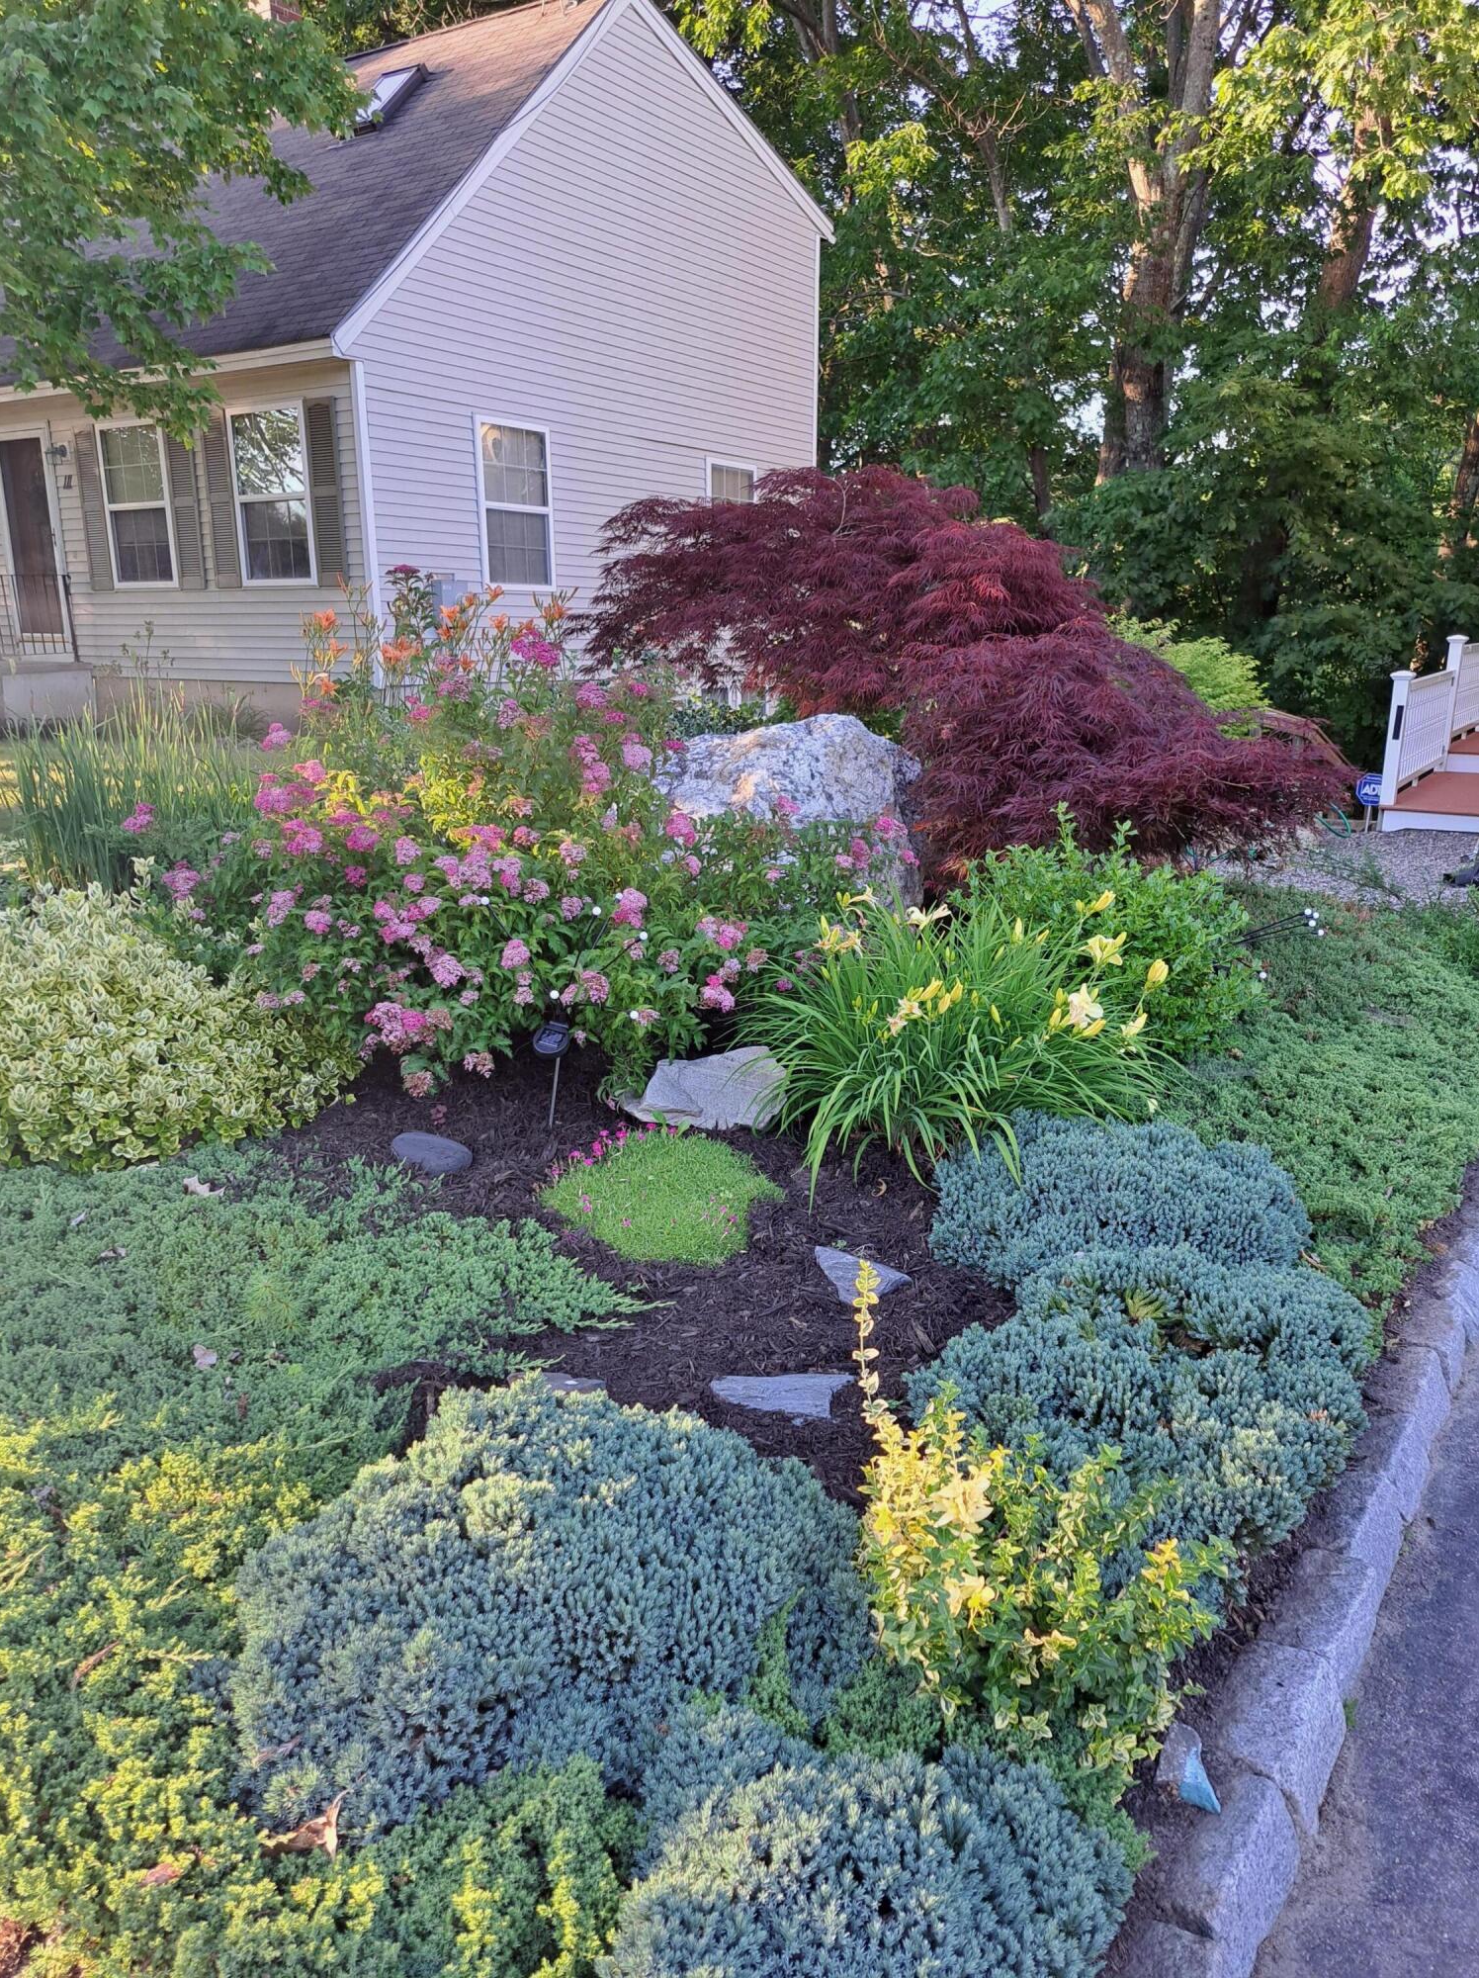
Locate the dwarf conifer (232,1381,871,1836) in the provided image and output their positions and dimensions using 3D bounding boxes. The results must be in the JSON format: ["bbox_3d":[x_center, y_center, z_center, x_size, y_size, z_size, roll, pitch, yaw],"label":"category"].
[{"bbox_3d":[-0.255,0.735,1.870,0.870,0.320,0.720,0,14,0],"label":"dwarf conifer"}]

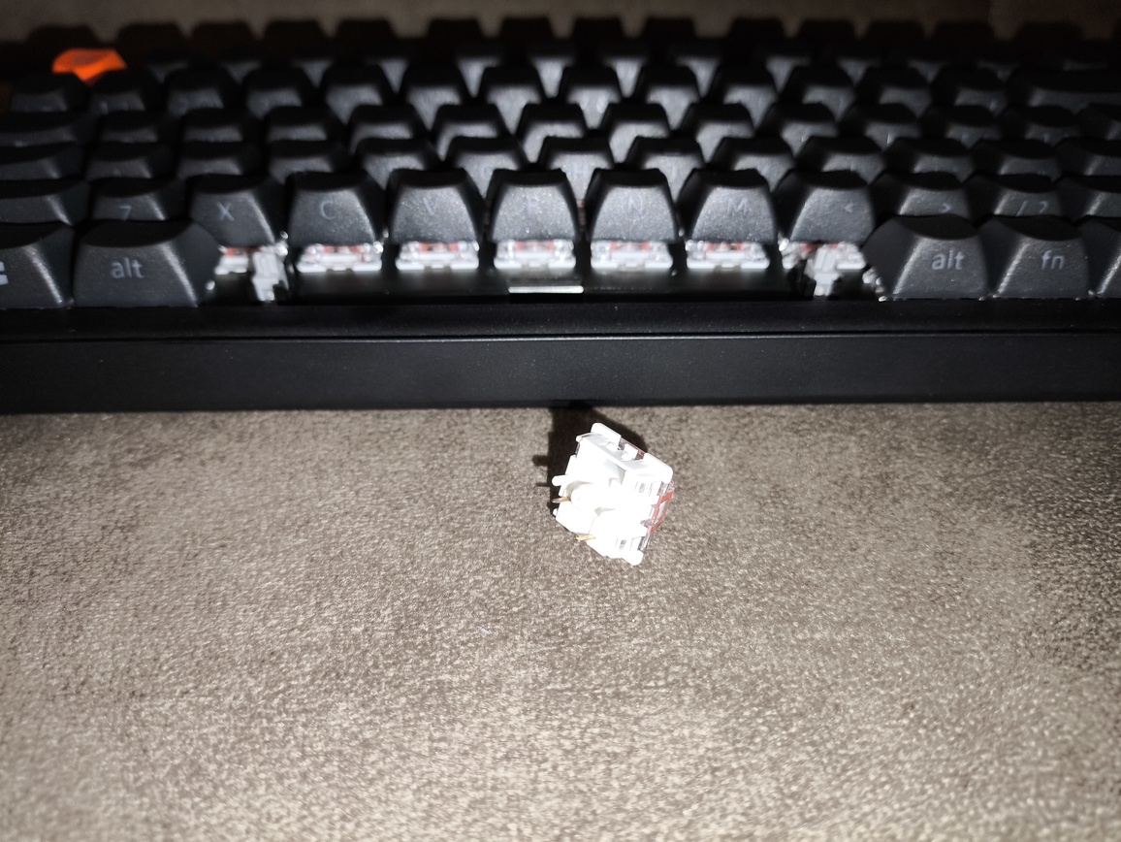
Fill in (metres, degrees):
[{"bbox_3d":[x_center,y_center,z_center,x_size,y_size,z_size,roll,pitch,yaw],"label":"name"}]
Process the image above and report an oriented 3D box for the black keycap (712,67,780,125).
[{"bbox_3d":[0.045,-0.081,0.200,0.018,0.011,0.018,-1,40,-1],"label":"black keycap"}]

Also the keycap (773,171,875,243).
[{"bbox_3d":[0.051,-0.043,0.158,0.018,0.009,0.018,-1,41,-2],"label":"keycap"}]

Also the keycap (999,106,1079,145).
[{"bbox_3d":[0.112,-0.068,0.190,0.018,0.009,0.018,-1,41,-2],"label":"keycap"}]

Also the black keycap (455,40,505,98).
[{"bbox_3d":[-0.021,-0.096,0.216,0.018,0.010,0.018,-1,41,-1],"label":"black keycap"}]

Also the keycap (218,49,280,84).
[{"bbox_3d":[-0.083,-0.095,0.218,0.018,0.011,0.018,-1,40,-1],"label":"keycap"}]

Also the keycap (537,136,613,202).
[{"bbox_3d":[0.004,-0.055,0.170,0.018,0.009,0.018,-1,40,-1],"label":"keycap"}]

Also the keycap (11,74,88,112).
[{"bbox_3d":[-0.121,-0.077,0.197,0.018,0.010,0.018,-1,41,-1],"label":"keycap"}]

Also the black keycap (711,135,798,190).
[{"bbox_3d":[0.042,-0.056,0.174,0.018,0.009,0.018,-1,40,-1],"label":"black keycap"}]

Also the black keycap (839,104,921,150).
[{"bbox_3d":[0.074,-0.068,0.188,0.018,0.009,0.018,-1,41,-2],"label":"black keycap"}]

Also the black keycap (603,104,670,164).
[{"bbox_3d":[0.017,-0.067,0.186,0.018,0.009,0.018,-1,41,-2],"label":"black keycap"}]

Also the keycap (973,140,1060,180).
[{"bbox_3d":[0.098,-0.056,0.176,0.018,0.009,0.018,-1,40,-1],"label":"keycap"}]

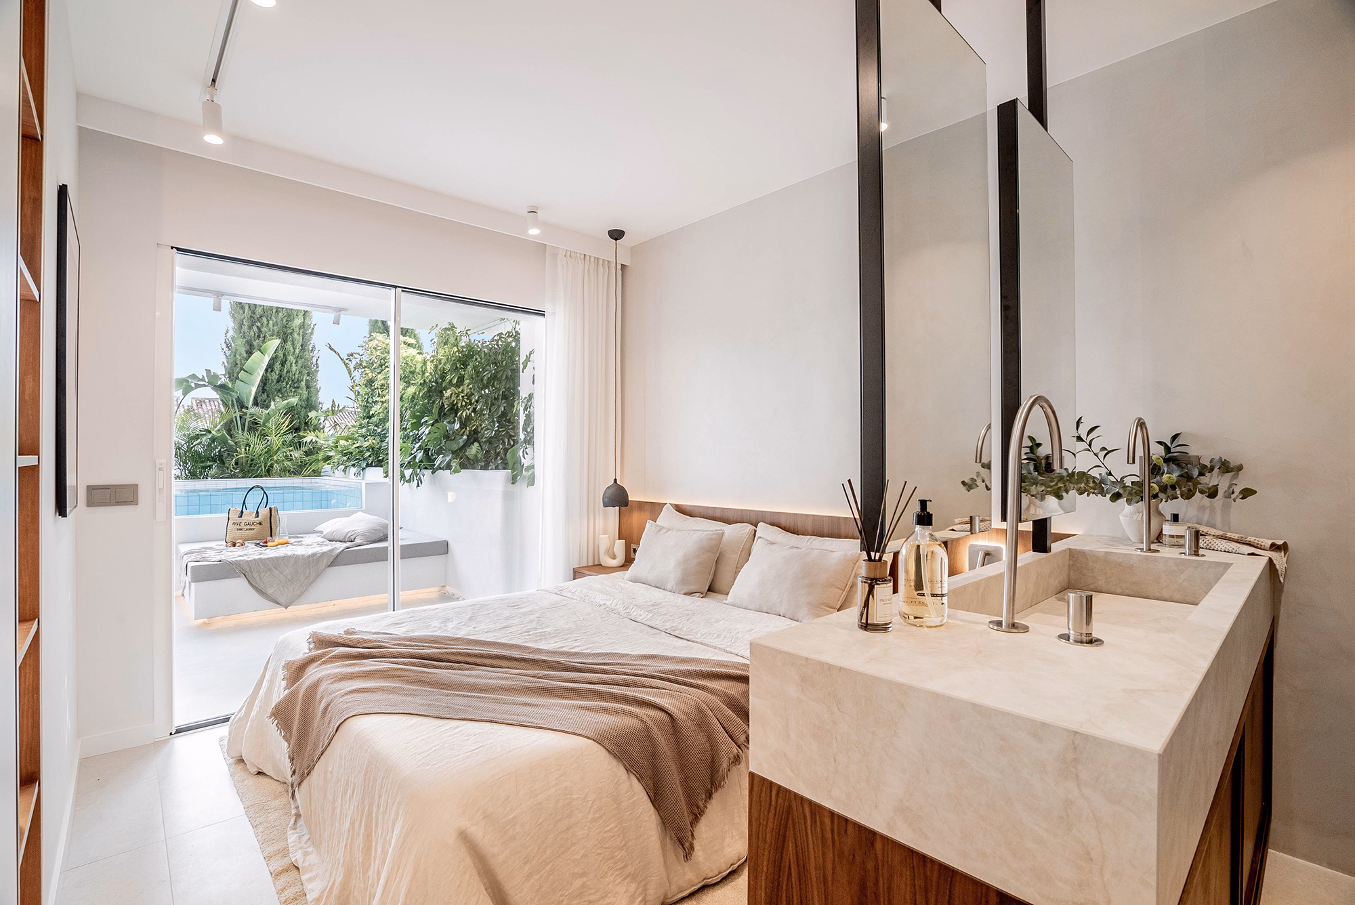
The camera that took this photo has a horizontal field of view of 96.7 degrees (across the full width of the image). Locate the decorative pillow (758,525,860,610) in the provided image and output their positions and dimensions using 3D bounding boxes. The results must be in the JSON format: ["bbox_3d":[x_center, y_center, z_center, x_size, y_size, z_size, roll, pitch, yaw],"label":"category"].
[{"bbox_3d":[0.563,0.495,2.608,0.670,0.390,0.160,0,-33,45],"label":"decorative pillow"}]

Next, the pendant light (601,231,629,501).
[{"bbox_3d":[-0.370,-0.503,3.630,0.160,1.670,0.160,0,0,0],"label":"pendant light"}]

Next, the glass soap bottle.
[{"bbox_3d":[0.441,0.192,1.077,0.082,0.218,0.082,0,0,-24],"label":"glass soap bottle"}]

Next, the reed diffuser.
[{"bbox_3d":[0.342,0.172,1.035,0.108,0.254,0.098,0,0,-30],"label":"reed diffuser"}]

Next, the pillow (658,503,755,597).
[{"bbox_3d":[0.062,0.495,3.118,0.650,0.400,0.160,0,-33,45],"label":"pillow"}]

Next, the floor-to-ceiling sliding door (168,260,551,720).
[{"bbox_3d":[-1.490,0.161,3.135,1.770,2.050,0.100,0,0,-41],"label":"floor-to-ceiling sliding door"}]

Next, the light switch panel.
[{"bbox_3d":[-2.236,0.172,2.387,0.150,0.083,0.012,0,0,-41],"label":"light switch panel"}]

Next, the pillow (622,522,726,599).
[{"bbox_3d":[-0.007,0.500,2.902,0.520,0.330,0.130,0,-27,45],"label":"pillow"}]

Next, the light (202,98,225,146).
[{"bbox_3d":[-1.690,-1.218,2.200,0.060,0.155,0.060,0,0,-41],"label":"light"}]

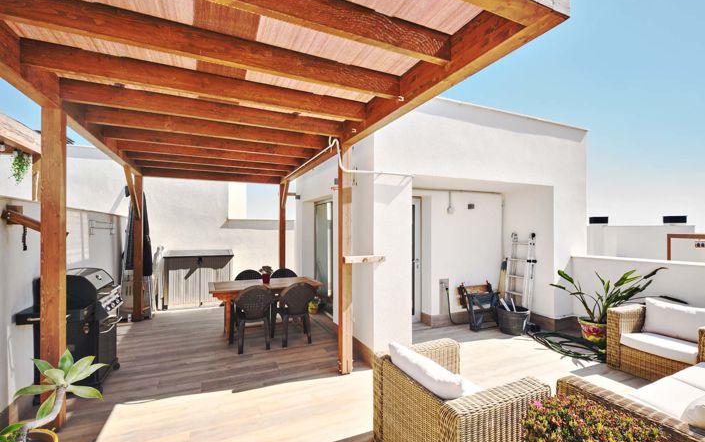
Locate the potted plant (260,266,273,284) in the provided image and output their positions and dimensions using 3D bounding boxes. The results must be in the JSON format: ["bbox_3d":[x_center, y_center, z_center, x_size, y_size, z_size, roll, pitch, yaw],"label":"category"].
[{"bbox_3d":[-1.297,0.800,4.394,0.200,0.280,0.200,0,-1,-26],"label":"potted plant"}]

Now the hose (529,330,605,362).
[{"bbox_3d":[2.805,1.587,3.839,0.700,0.100,0.920,0,-1,-26],"label":"hose"}]

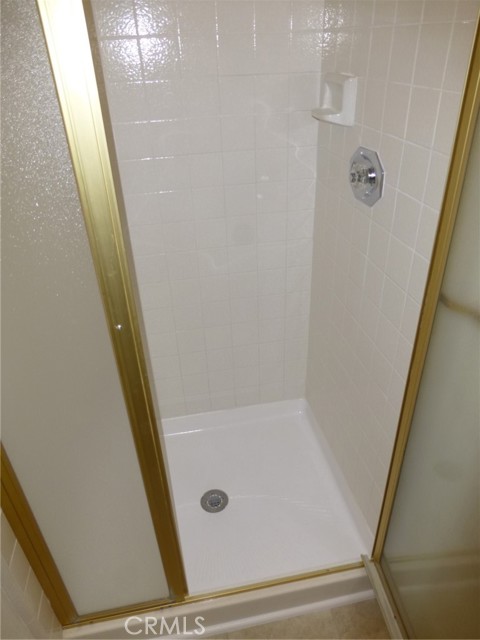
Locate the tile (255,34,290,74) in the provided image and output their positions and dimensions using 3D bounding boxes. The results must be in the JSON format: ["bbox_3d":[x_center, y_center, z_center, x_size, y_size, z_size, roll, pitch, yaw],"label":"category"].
[{"bbox_3d":[0.095,-0.784,1.304,0.107,0.107,0.009,-8,31,-9],"label":"tile"}]

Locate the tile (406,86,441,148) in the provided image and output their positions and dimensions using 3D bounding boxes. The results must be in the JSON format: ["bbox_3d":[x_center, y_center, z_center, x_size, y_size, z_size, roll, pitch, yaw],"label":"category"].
[{"bbox_3d":[0.370,-0.407,0.889,0.009,0.107,0.107,-8,31,-9],"label":"tile"}]

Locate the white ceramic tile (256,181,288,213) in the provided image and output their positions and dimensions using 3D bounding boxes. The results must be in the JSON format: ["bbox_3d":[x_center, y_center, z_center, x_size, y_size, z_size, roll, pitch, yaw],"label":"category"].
[{"bbox_3d":[0.111,-0.425,1.539,0.108,0.108,0.009,-7,33,-8],"label":"white ceramic tile"}]

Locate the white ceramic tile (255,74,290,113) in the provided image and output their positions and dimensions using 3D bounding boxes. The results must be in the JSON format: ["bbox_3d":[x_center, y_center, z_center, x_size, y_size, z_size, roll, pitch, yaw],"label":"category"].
[{"bbox_3d":[0.099,-0.697,1.366,0.108,0.108,0.009,-7,33,-8],"label":"white ceramic tile"}]

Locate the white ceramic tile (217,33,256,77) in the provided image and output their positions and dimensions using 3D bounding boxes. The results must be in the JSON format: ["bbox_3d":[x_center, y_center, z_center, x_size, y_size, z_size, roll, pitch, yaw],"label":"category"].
[{"bbox_3d":[-0.010,-0.770,1.287,0.107,0.107,0.009,-8,31,-9],"label":"white ceramic tile"}]

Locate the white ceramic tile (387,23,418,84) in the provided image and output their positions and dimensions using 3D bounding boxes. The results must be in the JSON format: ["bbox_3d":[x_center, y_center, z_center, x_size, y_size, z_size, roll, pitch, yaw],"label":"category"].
[{"bbox_3d":[0.348,-0.558,0.932,0.009,0.108,0.108,-7,33,-8],"label":"white ceramic tile"}]

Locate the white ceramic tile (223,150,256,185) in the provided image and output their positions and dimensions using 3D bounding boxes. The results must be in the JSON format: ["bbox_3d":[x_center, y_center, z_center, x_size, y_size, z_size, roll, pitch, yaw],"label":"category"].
[{"bbox_3d":[-0.001,-0.497,1.449,0.107,0.107,0.009,-8,31,-9],"label":"white ceramic tile"}]

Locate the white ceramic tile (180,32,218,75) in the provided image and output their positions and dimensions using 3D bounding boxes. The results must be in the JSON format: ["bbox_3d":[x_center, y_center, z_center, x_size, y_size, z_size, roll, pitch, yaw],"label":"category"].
[{"bbox_3d":[-0.117,-0.759,1.269,0.107,0.107,0.009,-8,31,-9],"label":"white ceramic tile"}]

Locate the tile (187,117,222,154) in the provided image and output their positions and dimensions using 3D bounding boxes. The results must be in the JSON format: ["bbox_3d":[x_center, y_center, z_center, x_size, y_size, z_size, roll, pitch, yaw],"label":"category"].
[{"bbox_3d":[-0.111,-0.573,1.379,0.107,0.107,0.009,-8,31,-9],"label":"tile"}]

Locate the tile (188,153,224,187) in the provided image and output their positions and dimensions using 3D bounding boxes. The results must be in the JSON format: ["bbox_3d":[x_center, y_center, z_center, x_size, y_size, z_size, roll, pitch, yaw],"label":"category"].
[{"bbox_3d":[-0.108,-0.482,1.433,0.107,0.107,0.009,-8,31,-9],"label":"tile"}]

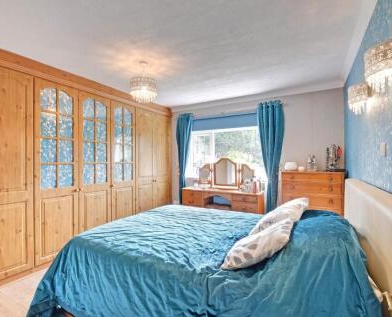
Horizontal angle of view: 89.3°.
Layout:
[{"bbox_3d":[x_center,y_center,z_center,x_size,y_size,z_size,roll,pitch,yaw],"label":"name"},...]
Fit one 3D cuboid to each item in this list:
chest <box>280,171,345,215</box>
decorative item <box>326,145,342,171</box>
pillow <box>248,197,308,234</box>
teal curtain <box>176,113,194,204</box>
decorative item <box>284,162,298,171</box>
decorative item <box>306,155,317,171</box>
[{"bbox_3d":[1.643,0.728,2.820,0.725,1.095,0.430,-1,-1,31],"label":"chest"},{"bbox_3d":[1.874,0.001,2.688,0.180,0.350,0.140,-1,-1,31],"label":"decorative item"},{"bbox_3d":[0.754,0.519,1.821,0.470,0.150,0.450,-39,-19,25],"label":"pillow"},{"bbox_3d":[-0.224,0.186,4.109,0.380,2.200,0.140,-1,-1,31],"label":"teal curtain"},{"bbox_3d":[1.421,0.129,2.962,0.165,0.115,0.165,-1,-1,31],"label":"decorative item"},{"bbox_3d":[1.649,0.070,2.824,0.125,0.220,0.125,-1,-1,31],"label":"decorative item"}]

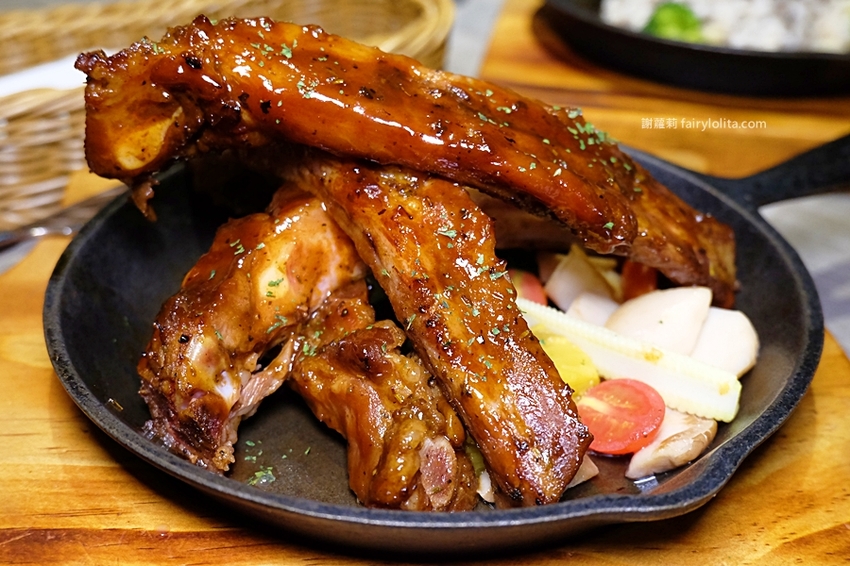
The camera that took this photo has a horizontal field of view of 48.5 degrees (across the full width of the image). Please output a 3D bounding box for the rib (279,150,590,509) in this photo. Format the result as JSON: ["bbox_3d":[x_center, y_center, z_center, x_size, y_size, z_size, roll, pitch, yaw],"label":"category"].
[{"bbox_3d":[0.005,0.000,0.295,0.037,0.026,0.140,-22,51,-12],"label":"rib"}]

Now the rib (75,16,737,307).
[{"bbox_3d":[-0.003,-0.038,0.313,0.208,0.043,0.048,10,42,-12],"label":"rib"}]

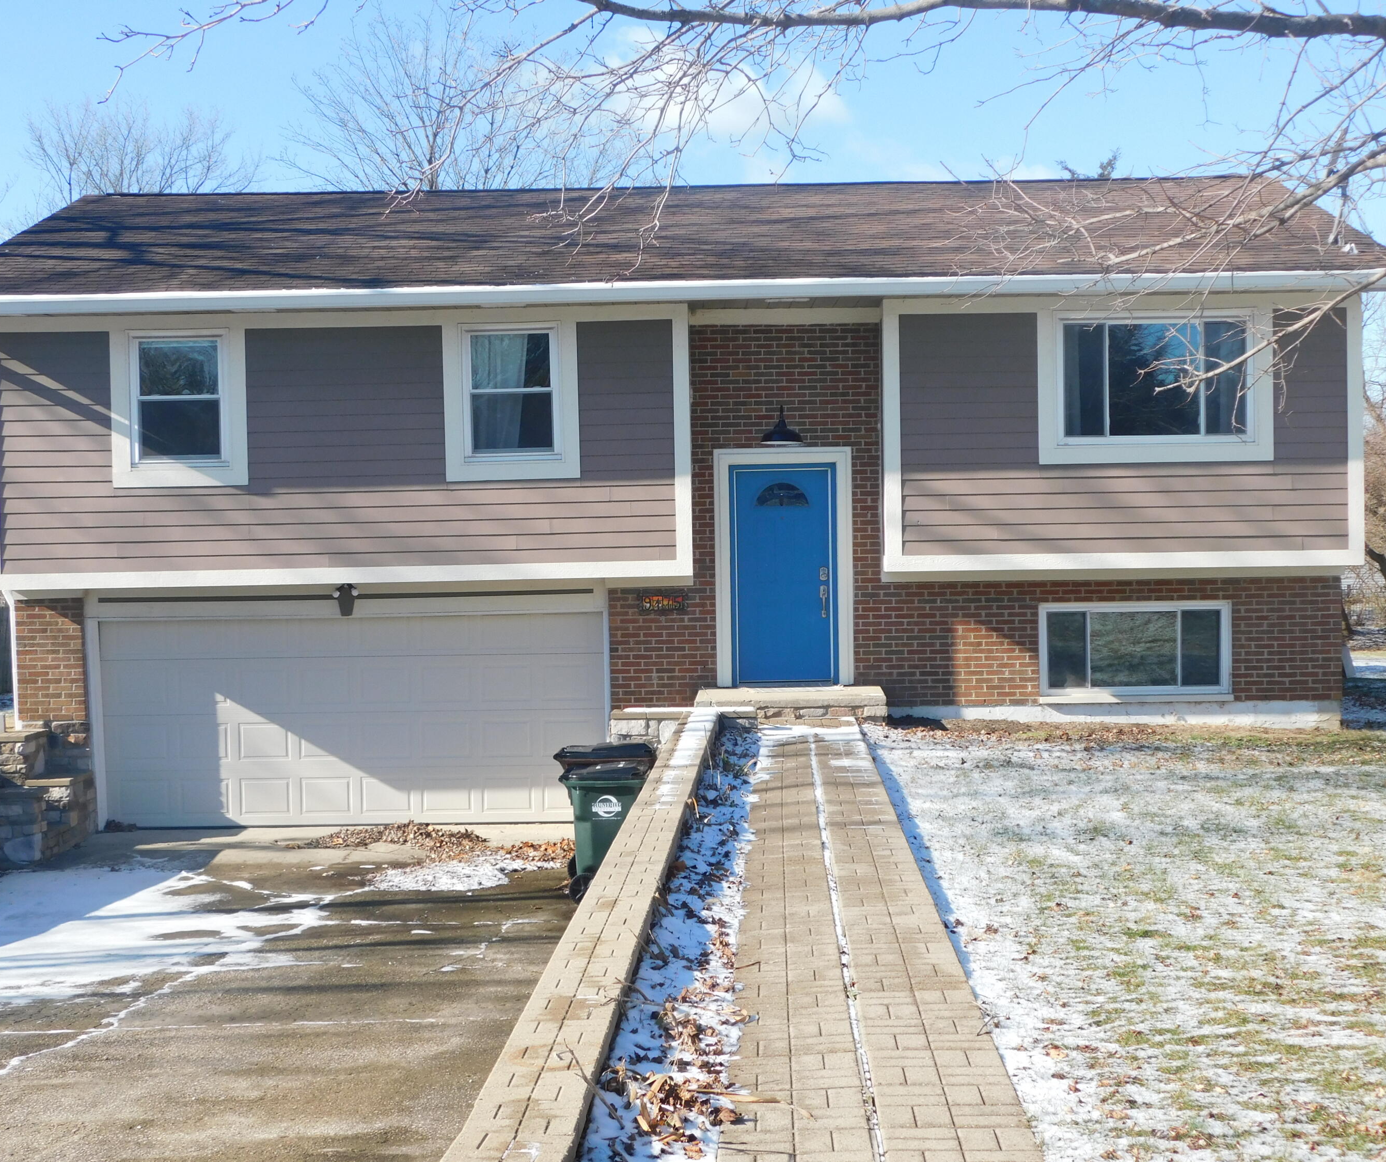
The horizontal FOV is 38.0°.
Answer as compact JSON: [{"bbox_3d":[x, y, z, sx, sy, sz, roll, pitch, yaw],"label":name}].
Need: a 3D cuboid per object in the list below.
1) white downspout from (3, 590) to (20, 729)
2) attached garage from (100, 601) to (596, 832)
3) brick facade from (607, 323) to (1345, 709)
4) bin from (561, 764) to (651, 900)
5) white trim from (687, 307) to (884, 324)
[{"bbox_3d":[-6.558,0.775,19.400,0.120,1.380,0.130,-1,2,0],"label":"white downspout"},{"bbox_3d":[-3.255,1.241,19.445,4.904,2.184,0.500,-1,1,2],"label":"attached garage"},{"bbox_3d":[2.641,-0.632,19.010,6.865,3.622,0.250,-1,1,2],"label":"brick facade"},{"bbox_3d":[-0.633,1.964,16.101,0.870,1.090,0.720,-1,1,2],"label":"bin"},{"bbox_3d":[0.867,-2.479,18.887,1.812,0.147,0.060,-1,1,2],"label":"white trim"}]

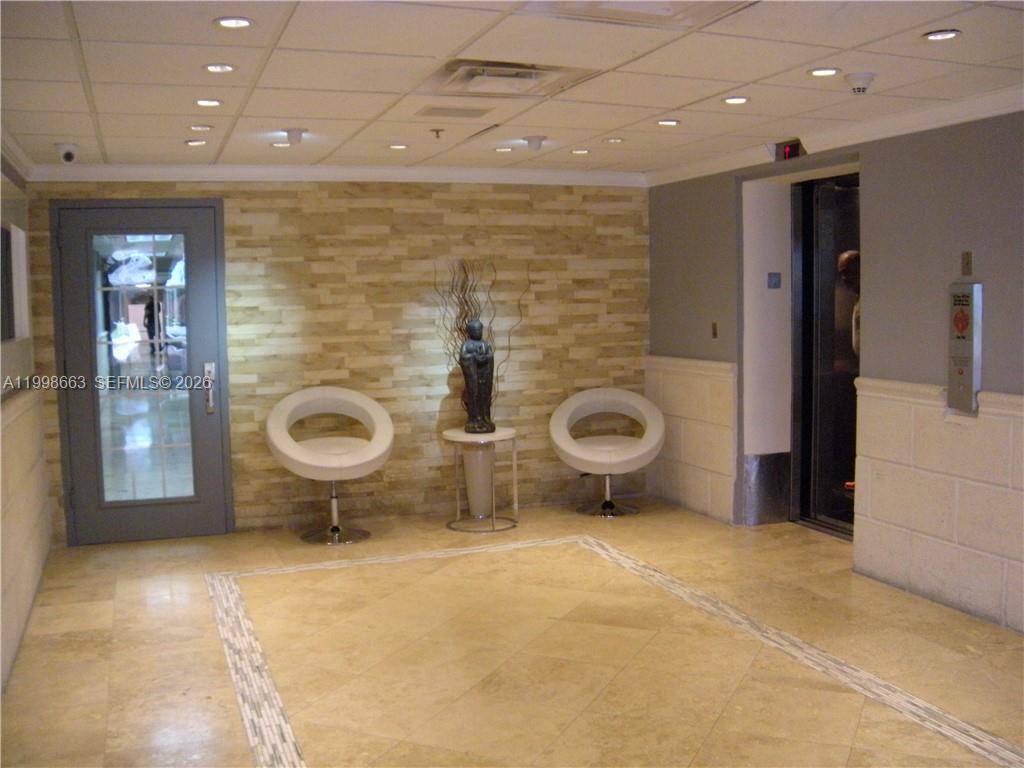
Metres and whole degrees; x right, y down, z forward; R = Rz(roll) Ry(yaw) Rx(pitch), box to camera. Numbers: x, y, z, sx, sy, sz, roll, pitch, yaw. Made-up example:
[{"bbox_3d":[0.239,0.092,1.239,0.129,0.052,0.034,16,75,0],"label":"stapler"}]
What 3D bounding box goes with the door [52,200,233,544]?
[{"bbox_3d":[-2.249,-0.073,6.375,0.985,2.090,0.090,-3,5,-20],"label":"door"}]

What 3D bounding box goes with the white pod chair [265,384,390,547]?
[{"bbox_3d":[-1.113,0.495,6.427,0.780,0.910,0.710,-3,5,-20],"label":"white pod chair"}]

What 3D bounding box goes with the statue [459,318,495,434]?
[{"bbox_3d":[-0.222,-0.056,6.698,0.220,0.727,0.190,-3,5,-18],"label":"statue"}]

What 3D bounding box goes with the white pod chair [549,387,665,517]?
[{"bbox_3d":[0.654,0.457,7.070,0.780,0.810,0.710,-1,5,4],"label":"white pod chair"}]

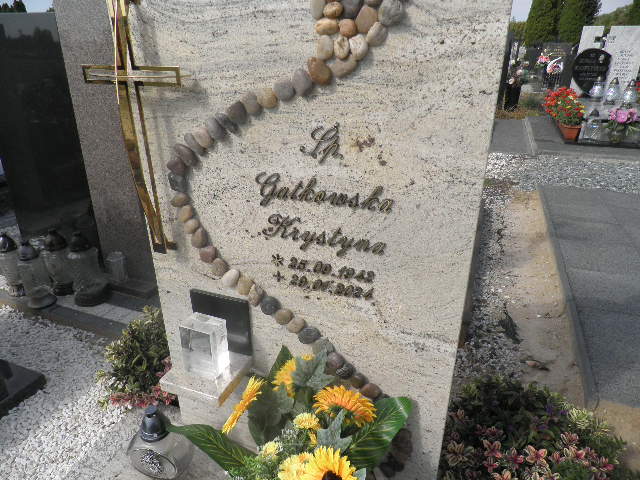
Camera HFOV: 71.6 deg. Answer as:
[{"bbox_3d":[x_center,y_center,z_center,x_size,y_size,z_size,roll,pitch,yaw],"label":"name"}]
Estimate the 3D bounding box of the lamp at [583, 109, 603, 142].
[{"bbox_3d":[2.568,-1.067,4.144,0.142,0.293,0.142,8,25,18],"label":"lamp"}]

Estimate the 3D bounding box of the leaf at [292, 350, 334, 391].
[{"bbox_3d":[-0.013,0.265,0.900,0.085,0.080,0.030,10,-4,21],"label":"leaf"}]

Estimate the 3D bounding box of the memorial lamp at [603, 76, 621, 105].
[{"bbox_3d":[3.184,-1.615,4.809,0.140,0.268,0.140,8,25,18],"label":"memorial lamp"}]

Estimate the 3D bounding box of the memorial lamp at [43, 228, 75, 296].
[{"bbox_3d":[-1.056,0.088,1.791,0.104,0.266,0.104,8,25,18],"label":"memorial lamp"}]

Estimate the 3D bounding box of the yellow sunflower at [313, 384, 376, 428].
[{"bbox_3d":[0.047,0.317,0.850,0.117,0.112,0.050,8,62,17],"label":"yellow sunflower"}]

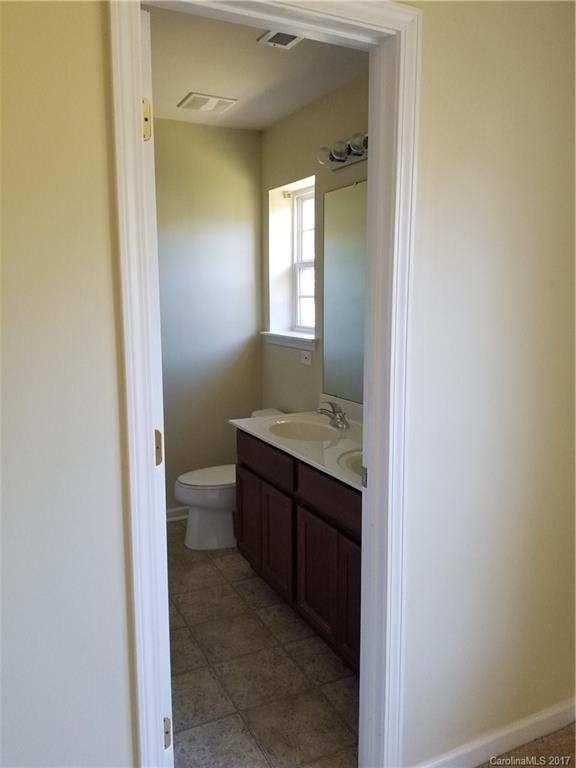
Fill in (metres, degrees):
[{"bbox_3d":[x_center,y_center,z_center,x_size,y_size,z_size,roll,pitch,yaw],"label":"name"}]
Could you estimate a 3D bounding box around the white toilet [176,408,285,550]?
[{"bbox_3d":[-0.316,0.561,3.434,0.725,0.725,0.450,-4,9,-26],"label":"white toilet"}]

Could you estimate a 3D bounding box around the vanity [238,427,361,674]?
[{"bbox_3d":[0.269,0.670,2.520,0.527,0.769,1.320,-4,9,-26],"label":"vanity"}]

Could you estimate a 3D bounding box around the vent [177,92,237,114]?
[{"bbox_3d":[-0.441,-1.530,3.170,0.264,0.025,0.252,-4,9,-26],"label":"vent"}]

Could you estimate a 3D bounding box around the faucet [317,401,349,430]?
[{"bbox_3d":[0.211,0.147,2.782,0.175,0.130,0.155,-4,9,-26],"label":"faucet"}]

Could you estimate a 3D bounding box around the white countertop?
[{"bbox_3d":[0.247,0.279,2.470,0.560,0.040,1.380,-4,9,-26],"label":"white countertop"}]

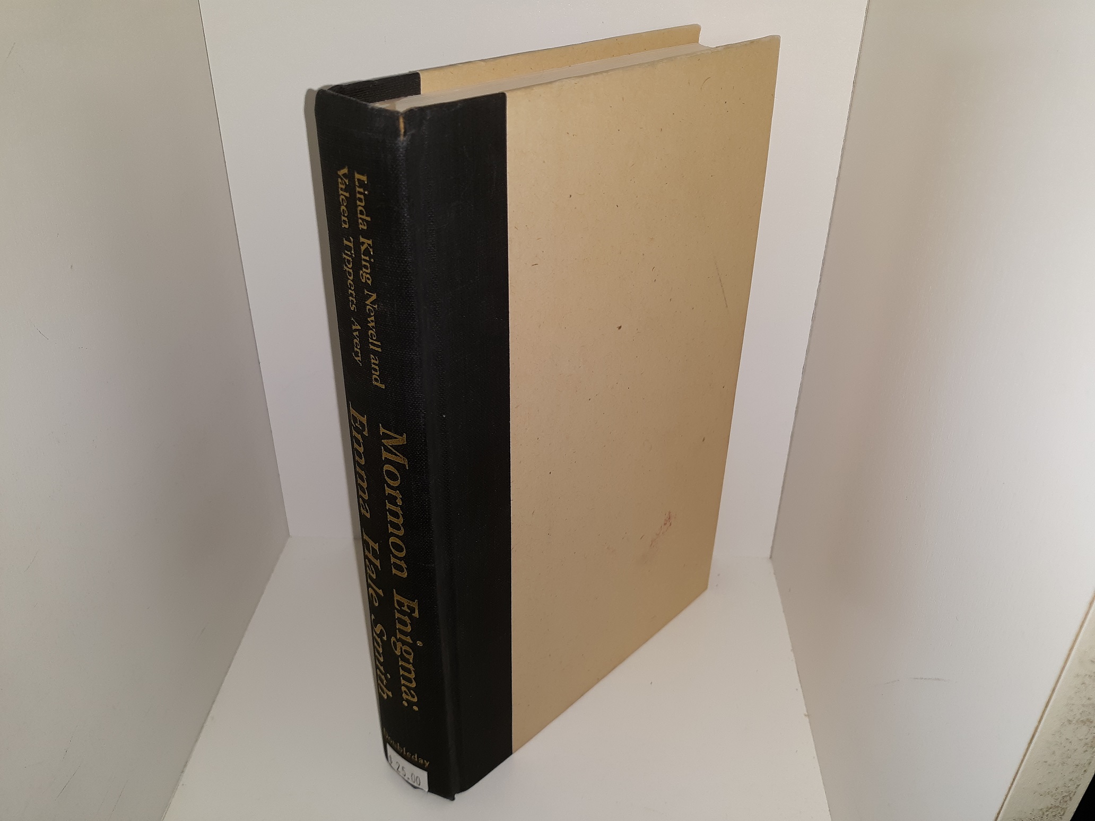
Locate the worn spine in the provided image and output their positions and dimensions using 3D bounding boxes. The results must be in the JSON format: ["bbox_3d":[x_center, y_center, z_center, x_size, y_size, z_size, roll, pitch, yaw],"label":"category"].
[{"bbox_3d":[-0.034,0.028,0.272,0.034,0.241,0.034,27,40,36],"label":"worn spine"}]

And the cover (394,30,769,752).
[{"bbox_3d":[0.020,-0.002,0.321,0.032,0.241,0.128,27,40,36],"label":"cover"}]

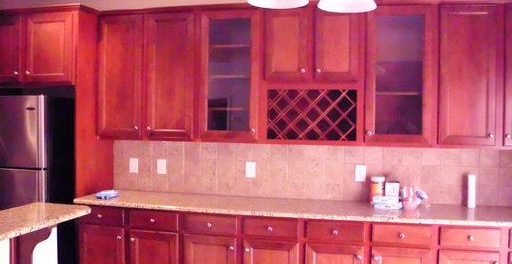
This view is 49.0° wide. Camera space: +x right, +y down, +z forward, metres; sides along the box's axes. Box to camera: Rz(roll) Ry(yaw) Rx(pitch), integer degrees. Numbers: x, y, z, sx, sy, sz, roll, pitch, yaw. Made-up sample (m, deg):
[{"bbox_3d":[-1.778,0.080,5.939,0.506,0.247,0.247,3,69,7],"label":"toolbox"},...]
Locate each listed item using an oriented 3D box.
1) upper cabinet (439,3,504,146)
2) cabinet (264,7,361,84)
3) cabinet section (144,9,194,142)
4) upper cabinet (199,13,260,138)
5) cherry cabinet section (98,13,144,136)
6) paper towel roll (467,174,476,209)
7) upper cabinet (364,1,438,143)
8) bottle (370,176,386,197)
[{"bbox_3d":[1.556,-0.409,4.148,0.442,1.025,0.325,1,2,14],"label":"upper cabinet"},{"bbox_3d":[0.459,-0.656,4.417,0.745,0.587,0.325,1,2,14],"label":"cabinet"},{"bbox_3d":[-0.669,-0.451,4.686,0.445,1.026,0.335,1,2,13],"label":"cabinet section"},{"bbox_3d":[-0.174,-0.446,4.582,0.518,1.028,0.325,1,2,14],"label":"upper cabinet"},{"bbox_3d":[-1.077,-0.456,4.779,0.393,1.023,0.335,1,2,13],"label":"cherry cabinet section"},{"bbox_3d":[1.622,0.445,4.227,0.064,0.258,0.064,1,2,14],"label":"paper towel roll"},{"bbox_3d":[1.103,-0.420,4.261,0.520,1.030,0.325,1,2,14],"label":"upper cabinet"},{"bbox_3d":[0.949,0.441,4.355,0.100,0.196,0.100,1,2,14],"label":"bottle"}]

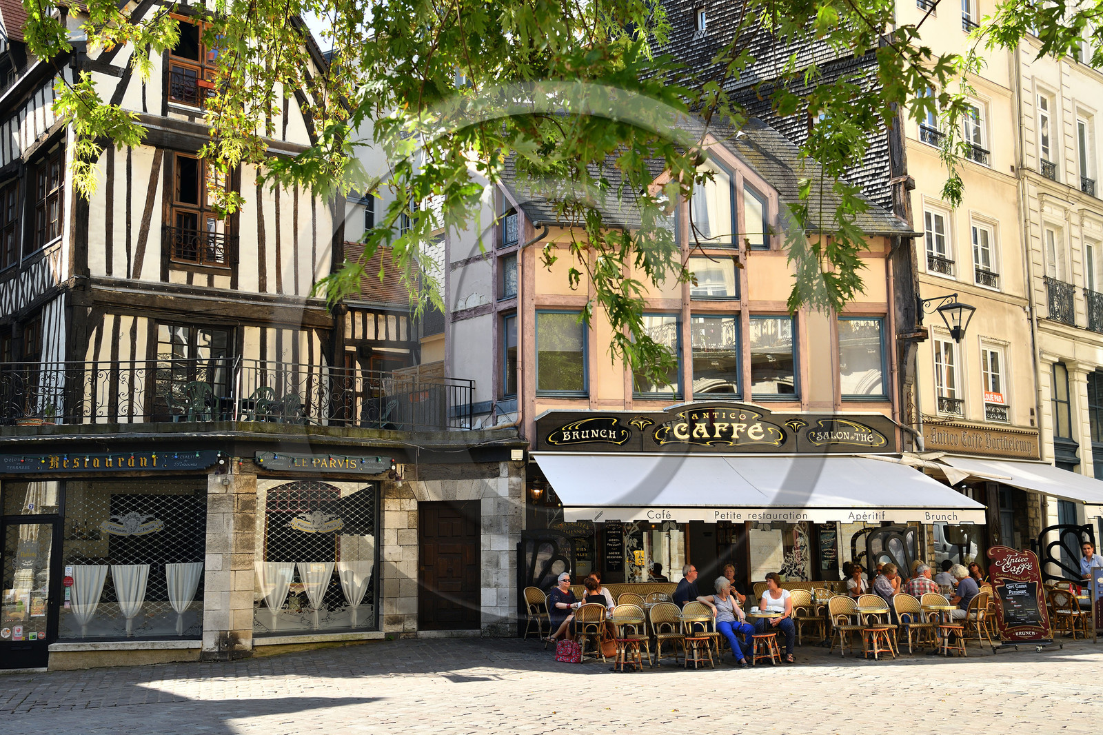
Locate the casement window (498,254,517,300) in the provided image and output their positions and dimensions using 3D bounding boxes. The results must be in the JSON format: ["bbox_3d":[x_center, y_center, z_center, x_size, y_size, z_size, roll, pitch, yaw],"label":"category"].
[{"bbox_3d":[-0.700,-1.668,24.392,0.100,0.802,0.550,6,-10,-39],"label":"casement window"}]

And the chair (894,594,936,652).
[{"bbox_3d":[5.494,3.854,20.354,0.460,0.870,0.550,1,-8,-12],"label":"chair"}]

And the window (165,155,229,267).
[{"bbox_3d":[-6.739,-3.044,26.008,1.154,2.119,0.150,5,-10,-33],"label":"window"}]

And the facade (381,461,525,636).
[{"bbox_3d":[-1.720,3.143,23.340,2.456,3.004,0.350,0,-8,-3],"label":"facade"}]

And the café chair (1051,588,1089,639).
[{"bbox_3d":[9.531,4.523,24.739,0.560,0.870,0.480,7,-12,-43],"label":"café chair"}]

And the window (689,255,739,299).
[{"bbox_3d":[2.825,-1.585,23.623,0.920,0.772,0.100,1,-9,-9],"label":"window"}]

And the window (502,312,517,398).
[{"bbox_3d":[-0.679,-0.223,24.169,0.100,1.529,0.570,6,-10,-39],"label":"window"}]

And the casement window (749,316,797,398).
[{"bbox_3d":[4.176,-0.204,25.291,0.900,1.570,0.130,1,-8,-10],"label":"casement window"}]

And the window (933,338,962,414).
[{"bbox_3d":[7.602,0.190,25.817,0.874,1.443,0.150,7,-12,-43],"label":"window"}]

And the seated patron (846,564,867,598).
[{"bbox_3d":[5.170,3.984,22.861,0.460,1.270,0.720,1,-8,-12],"label":"seated patron"}]

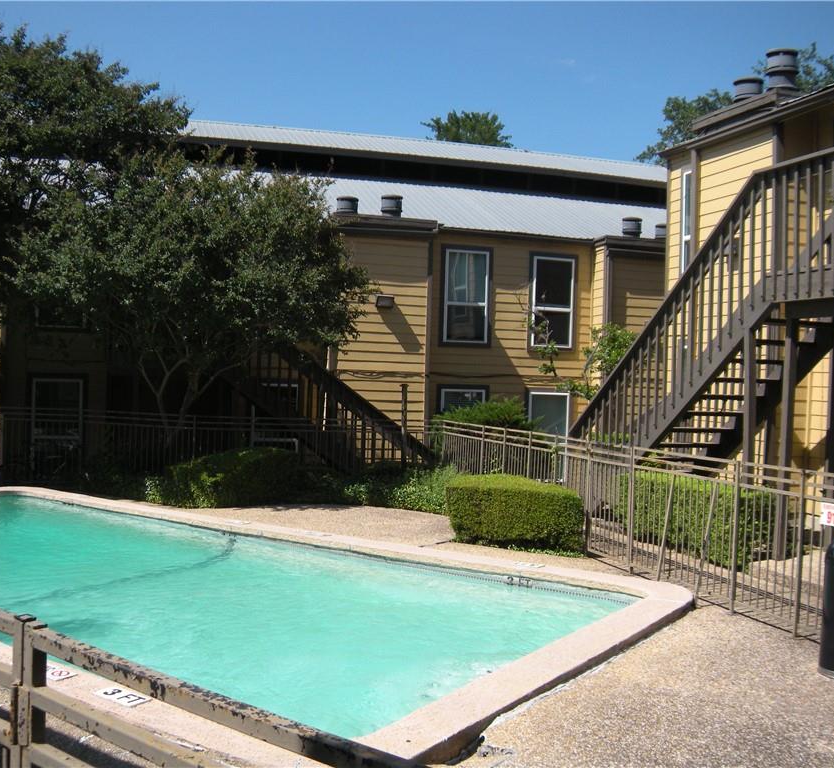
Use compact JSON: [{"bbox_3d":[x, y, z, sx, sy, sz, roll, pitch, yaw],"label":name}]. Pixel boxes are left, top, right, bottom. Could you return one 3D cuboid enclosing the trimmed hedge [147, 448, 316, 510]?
[{"bbox_3d":[-2.498,1.253,14.006,2.100,0.720,1.150,2,0,-10],"label":"trimmed hedge"}]

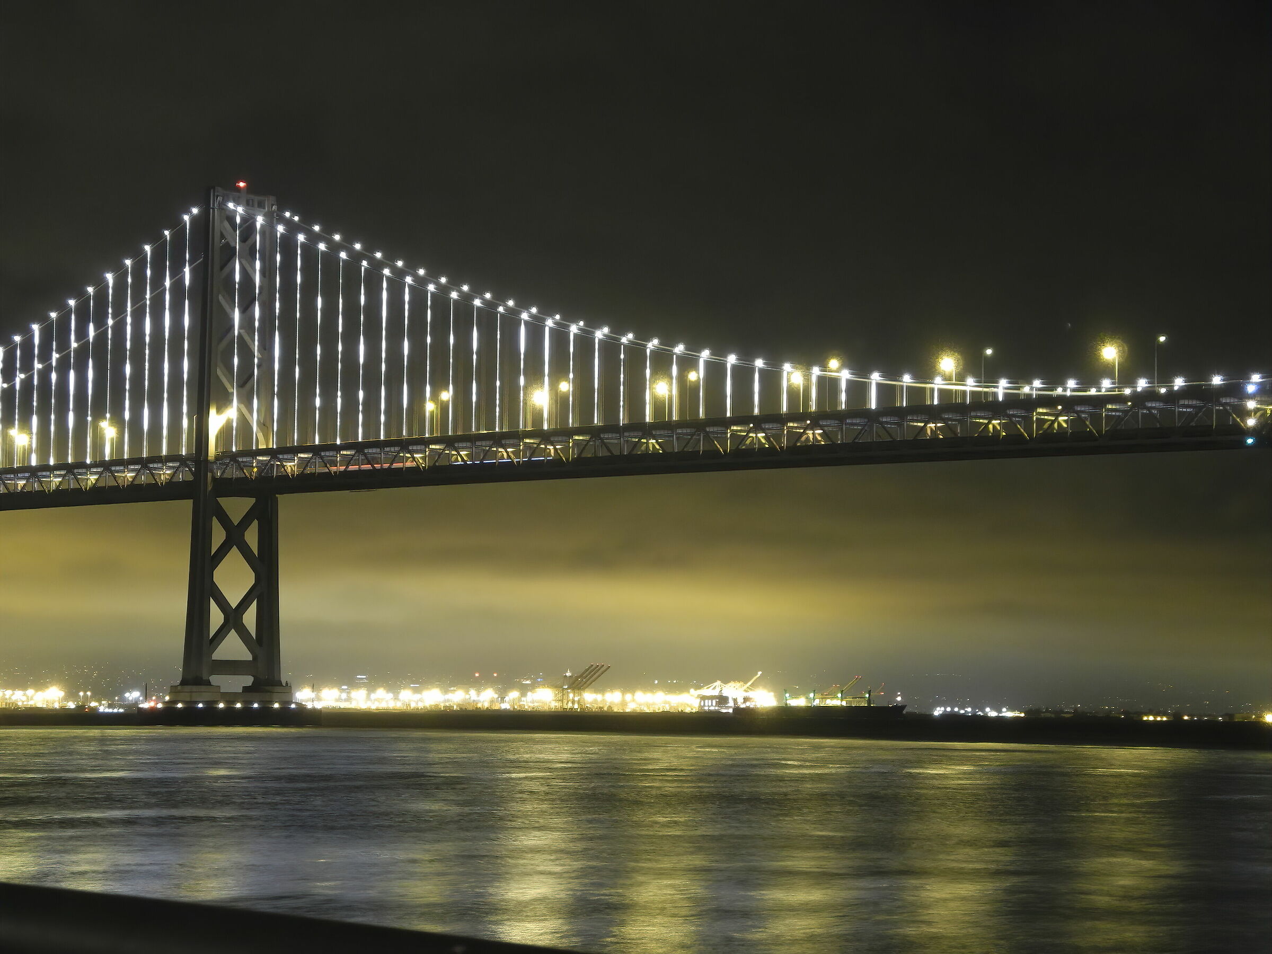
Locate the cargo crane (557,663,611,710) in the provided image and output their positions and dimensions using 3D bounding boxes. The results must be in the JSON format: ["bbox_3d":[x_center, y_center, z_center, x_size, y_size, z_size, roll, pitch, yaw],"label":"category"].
[{"bbox_3d":[-100.200,403.200,6000.000,94.000,89.000,32.000,-1,-4,15],"label":"cargo crane"}]

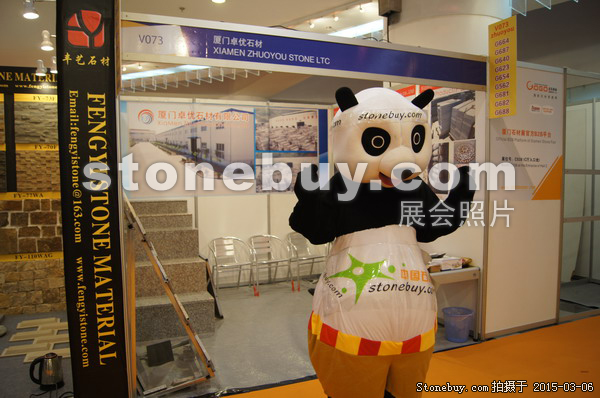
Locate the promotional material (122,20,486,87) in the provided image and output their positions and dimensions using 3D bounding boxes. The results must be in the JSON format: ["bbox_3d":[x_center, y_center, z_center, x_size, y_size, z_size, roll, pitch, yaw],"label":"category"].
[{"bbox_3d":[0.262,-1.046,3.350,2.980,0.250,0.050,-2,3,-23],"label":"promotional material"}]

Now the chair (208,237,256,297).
[{"bbox_3d":[-0.891,0.863,5.783,0.540,0.710,0.560,-2,3,-23],"label":"chair"}]

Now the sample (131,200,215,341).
[{"bbox_3d":[-1.520,0.657,4.931,0.790,1.210,1.760,-2,3,-23],"label":"sample"}]

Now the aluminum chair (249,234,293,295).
[{"bbox_3d":[-0.404,0.849,5.989,0.540,0.710,0.560,-2,3,-23],"label":"aluminum chair"}]

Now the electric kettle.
[{"bbox_3d":[-1.792,1.224,3.190,0.225,0.235,0.160,-2,3,-29],"label":"electric kettle"}]

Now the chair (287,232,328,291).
[{"bbox_3d":[0.084,0.835,6.196,0.540,0.710,0.560,-2,3,-23],"label":"chair"}]

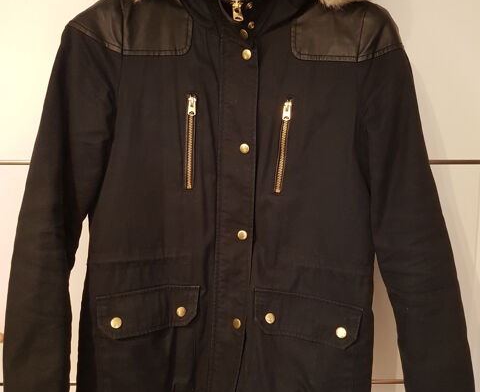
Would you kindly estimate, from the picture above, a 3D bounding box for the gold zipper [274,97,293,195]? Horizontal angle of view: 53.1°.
[{"bbox_3d":[0.064,-0.072,0.696,0.015,0.140,0.010,6,6,-1],"label":"gold zipper"}]

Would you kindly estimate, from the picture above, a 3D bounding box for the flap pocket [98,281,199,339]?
[{"bbox_3d":[-0.136,0.170,0.712,0.155,0.065,0.022,-5,7,-17],"label":"flap pocket"}]

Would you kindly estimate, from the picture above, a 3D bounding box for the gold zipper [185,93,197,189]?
[{"bbox_3d":[-0.072,-0.079,0.696,0.015,0.140,0.010,2,6,0],"label":"gold zipper"}]

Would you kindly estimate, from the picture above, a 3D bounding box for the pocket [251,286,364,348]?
[{"bbox_3d":[0.099,0.180,0.713,0.162,0.067,0.022,7,8,16],"label":"pocket"}]

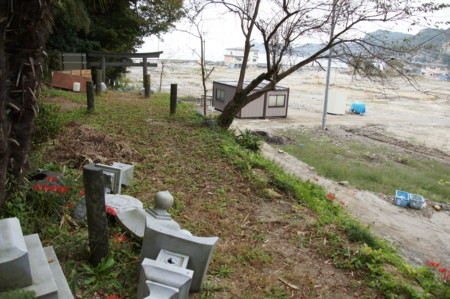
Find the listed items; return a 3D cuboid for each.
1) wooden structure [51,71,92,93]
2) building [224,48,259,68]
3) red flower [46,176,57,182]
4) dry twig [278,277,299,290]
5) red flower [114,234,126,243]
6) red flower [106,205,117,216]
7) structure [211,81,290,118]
[{"bbox_3d":[-5.419,-2.390,11.900,1.400,0.700,0.650,-5,18,-23],"label":"wooden structure"},{"bbox_3d":[6.167,-34.014,126.000,11.500,7.400,8.500,3,16,2],"label":"building"},{"bbox_3d":[-1.776,0.307,3.450,0.100,0.055,0.100,-6,18,-28],"label":"red flower"},{"bbox_3d":[0.458,0.966,2.429,0.175,0.020,0.035,17,21,40],"label":"dry twig"},{"bbox_3d":[-0.853,0.726,2.750,0.100,0.055,0.100,-3,17,-18],"label":"red flower"},{"bbox_3d":[-0.982,0.525,2.900,0.110,0.080,0.110,-3,17,-19],"label":"red flower"},{"bbox_3d":[2.242,-4.843,32.142,4.690,2.620,6.200,-5,18,-25],"label":"structure"}]

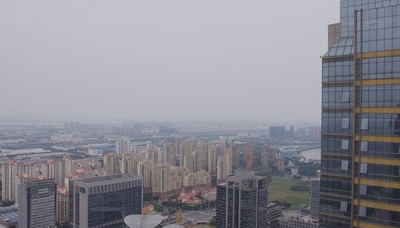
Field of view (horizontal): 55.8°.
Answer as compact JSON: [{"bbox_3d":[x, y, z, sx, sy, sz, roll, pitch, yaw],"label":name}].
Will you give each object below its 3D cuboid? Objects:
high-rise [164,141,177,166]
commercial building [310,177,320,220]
[{"bbox_3d":[-84.000,117.590,1085.000,30.000,75.000,16.000,1,-1,-41],"label":"high-rise"},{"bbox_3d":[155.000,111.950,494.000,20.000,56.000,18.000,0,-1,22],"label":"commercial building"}]

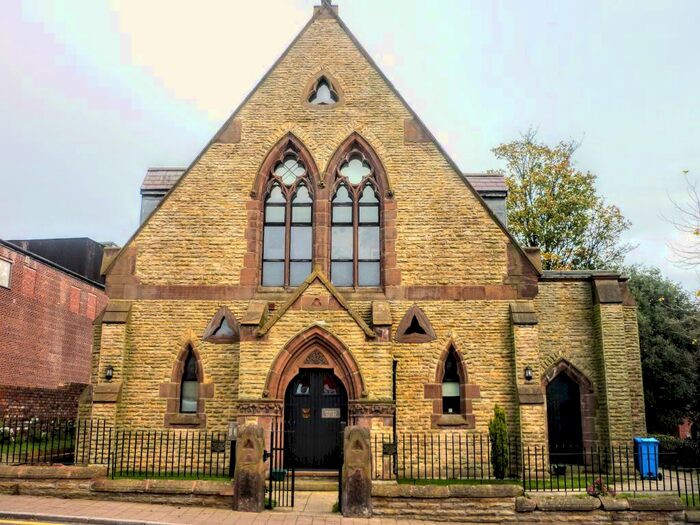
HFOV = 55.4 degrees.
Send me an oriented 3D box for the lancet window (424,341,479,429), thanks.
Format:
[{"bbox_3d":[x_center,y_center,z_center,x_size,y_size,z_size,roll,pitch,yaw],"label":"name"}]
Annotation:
[{"bbox_3d":[2.812,3.364,18.477,1.489,2.387,0.250,0,-10,0],"label":"lancet window"}]

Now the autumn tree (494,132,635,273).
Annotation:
[{"bbox_3d":[9.298,0.960,28.440,6.800,13.800,6.600,0,-12,0],"label":"autumn tree"}]

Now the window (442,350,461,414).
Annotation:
[{"bbox_3d":[2.610,3.071,17.407,0.518,1.738,0.170,0,-11,1],"label":"window"}]

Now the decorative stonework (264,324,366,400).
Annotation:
[{"bbox_3d":[-0.779,2.279,15.212,2.302,1.700,0.400,0,-12,0],"label":"decorative stonework"}]

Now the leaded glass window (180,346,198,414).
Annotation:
[{"bbox_3d":[-4.195,3.054,17.537,0.481,1.779,0.150,0,-11,1],"label":"leaded glass window"}]

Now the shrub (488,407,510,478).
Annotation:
[{"bbox_3d":[3.574,4.287,15.954,0.526,1.745,0.520,0,-12,0],"label":"shrub"}]

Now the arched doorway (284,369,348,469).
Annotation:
[{"bbox_3d":[-0.785,3.556,15.192,1.411,2.261,0.120,0,-12,0],"label":"arched doorway"}]

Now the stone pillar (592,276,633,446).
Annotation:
[{"bbox_3d":[7.075,2.912,18.231,0.637,5.140,0.760,0,-11,1],"label":"stone pillar"}]

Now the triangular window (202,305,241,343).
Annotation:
[{"bbox_3d":[-3.471,1.686,18.423,1.166,1.047,0.200,0,-11,1],"label":"triangular window"}]

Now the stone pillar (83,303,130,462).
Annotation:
[{"bbox_3d":[-6.015,2.991,16.954,0.636,4.132,0.780,0,-11,1],"label":"stone pillar"}]

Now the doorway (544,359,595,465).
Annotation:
[{"bbox_3d":[6.232,4.271,19.181,1.540,2.979,0.400,0,-12,0],"label":"doorway"}]

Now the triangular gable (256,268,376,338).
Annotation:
[{"bbox_3d":[-0.765,0.960,15.395,2.742,1.615,0.450,0,-12,0],"label":"triangular gable"}]

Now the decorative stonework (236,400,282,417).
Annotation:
[{"bbox_3d":[-2.111,3.477,15.918,1.098,0.368,0.400,0,-11,1],"label":"decorative stonework"}]

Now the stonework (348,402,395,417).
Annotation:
[{"bbox_3d":[0.526,3.479,15.872,1.092,0.344,0.400,0,-11,1],"label":"stonework"}]

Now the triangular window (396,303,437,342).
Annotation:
[{"bbox_3d":[1.750,1.619,17.636,1.052,1.003,0.250,0,-12,0],"label":"triangular window"}]

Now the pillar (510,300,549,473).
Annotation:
[{"bbox_3d":[4.456,3.068,16.760,0.586,4.308,0.780,0,-11,1],"label":"pillar"}]

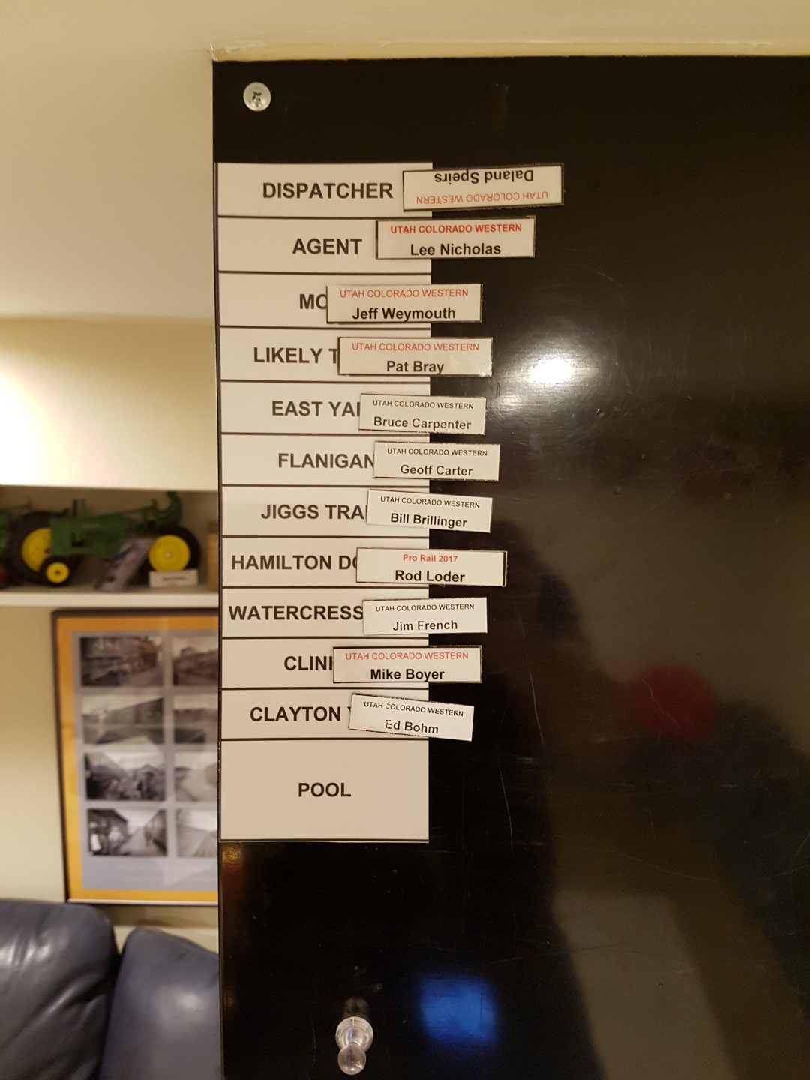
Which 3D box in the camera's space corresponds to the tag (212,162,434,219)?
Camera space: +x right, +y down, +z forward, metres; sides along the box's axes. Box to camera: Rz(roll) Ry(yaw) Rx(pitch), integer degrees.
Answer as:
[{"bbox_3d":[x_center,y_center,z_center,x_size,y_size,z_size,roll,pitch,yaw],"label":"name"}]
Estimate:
[{"bbox_3d":[-0.032,-0.136,0.317,0.081,0.020,0.002,0,3,0],"label":"tag"}]

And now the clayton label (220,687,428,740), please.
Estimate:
[{"bbox_3d":[-0.033,0.072,0.335,0.085,0.021,0.001,0,3,0],"label":"clayton label"}]

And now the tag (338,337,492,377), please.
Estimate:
[{"bbox_3d":[0.004,-0.073,0.326,0.062,0.015,0.001,0,3,0],"label":"tag"}]

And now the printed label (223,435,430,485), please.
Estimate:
[{"bbox_3d":[-0.032,-0.032,0.322,0.081,0.020,0.002,0,3,0],"label":"printed label"}]

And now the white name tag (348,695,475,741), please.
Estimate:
[{"bbox_3d":[0.003,0.072,0.327,0.049,0.014,0.003,6,3,0],"label":"white name tag"}]

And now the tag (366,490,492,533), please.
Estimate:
[{"bbox_3d":[0.010,-0.012,0.329,0.051,0.014,0.001,4,3,0],"label":"tag"}]

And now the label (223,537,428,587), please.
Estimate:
[{"bbox_3d":[-0.032,0.009,0.324,0.082,0.020,0.002,0,3,0],"label":"label"}]

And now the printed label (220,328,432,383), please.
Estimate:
[{"bbox_3d":[-0.032,-0.073,0.320,0.081,0.020,0.002,0,3,0],"label":"printed label"}]

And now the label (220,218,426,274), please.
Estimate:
[{"bbox_3d":[-0.032,-0.117,0.323,0.085,0.022,0.001,0,3,0],"label":"label"}]

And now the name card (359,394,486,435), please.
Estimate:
[{"bbox_3d":[0.007,-0.050,0.321,0.049,0.014,0.003,2,3,0],"label":"name card"}]

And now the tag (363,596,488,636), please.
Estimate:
[{"bbox_3d":[0.008,0.031,0.332,0.051,0.015,0.001,-1,3,0],"label":"tag"}]

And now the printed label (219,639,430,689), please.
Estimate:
[{"bbox_3d":[-0.033,0.051,0.334,0.085,0.021,0.001,0,3,0],"label":"printed label"}]

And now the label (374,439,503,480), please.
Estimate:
[{"bbox_3d":[0.013,-0.031,0.322,0.049,0.014,0.003,2,3,0],"label":"label"}]

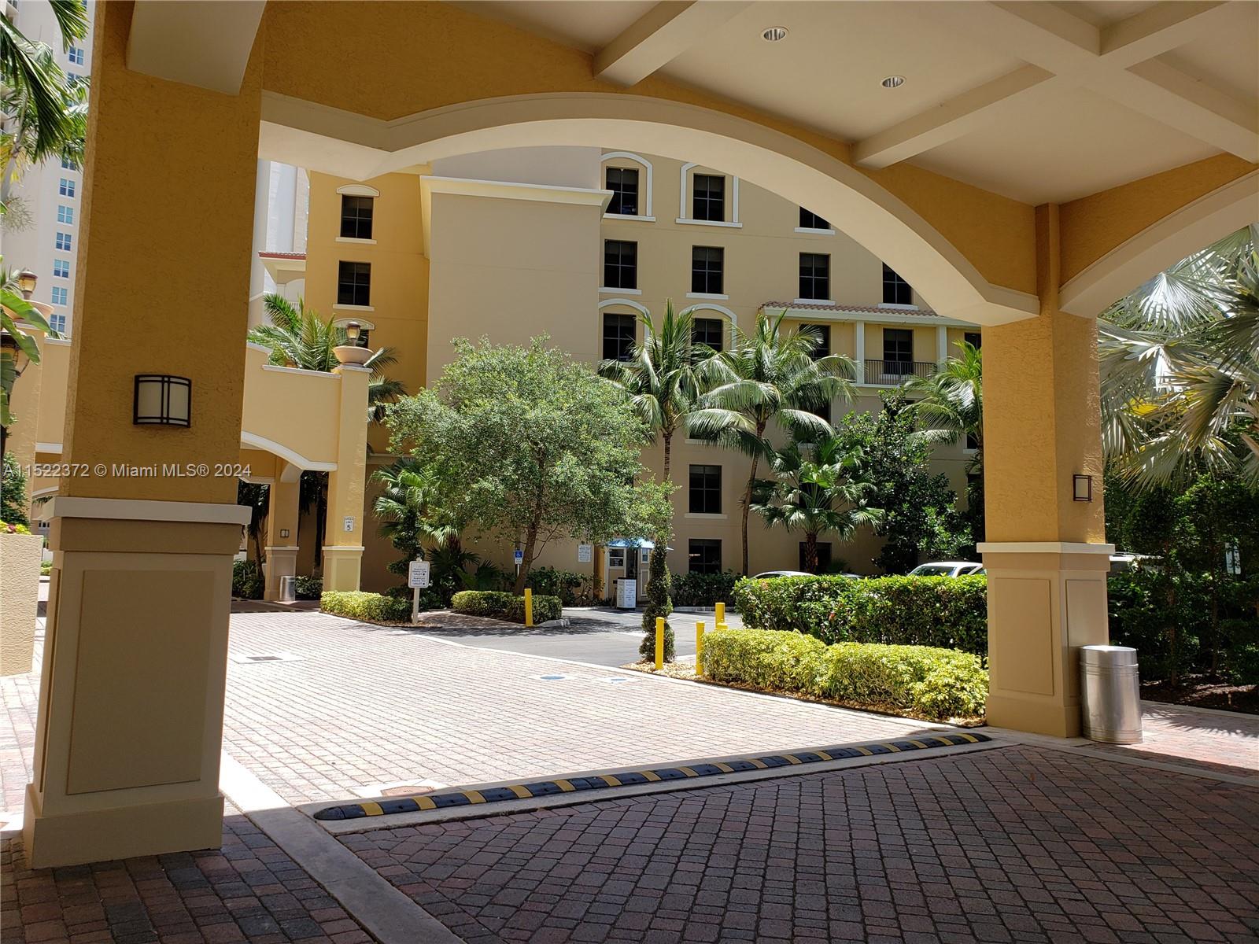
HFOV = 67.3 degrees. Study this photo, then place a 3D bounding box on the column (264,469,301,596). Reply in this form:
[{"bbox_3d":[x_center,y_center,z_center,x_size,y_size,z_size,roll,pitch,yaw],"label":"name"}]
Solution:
[{"bbox_3d":[-12.509,2.297,34.150,0.940,4.660,0.940,5,-7,-34],"label":"column"}]

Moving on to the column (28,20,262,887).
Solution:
[{"bbox_3d":[-2.845,-0.436,5.658,0.950,5.100,0.950,5,-7,-34],"label":"column"}]

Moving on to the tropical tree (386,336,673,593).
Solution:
[{"bbox_3d":[-2.879,0.188,27.158,8.200,7.800,7.500,1,-6,0],"label":"tropical tree"}]

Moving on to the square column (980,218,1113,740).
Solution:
[{"bbox_3d":[4.481,-0.027,10.230,0.950,5.488,0.950,5,-7,-34],"label":"square column"}]

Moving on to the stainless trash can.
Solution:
[{"bbox_3d":[4.793,2.209,9.421,0.511,0.893,0.511,1,-5,0],"label":"stainless trash can"}]

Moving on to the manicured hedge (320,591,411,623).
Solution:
[{"bbox_3d":[-7.339,3.658,26.067,1.050,0.620,4.600,5,-7,-34],"label":"manicured hedge"}]

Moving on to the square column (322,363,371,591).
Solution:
[{"bbox_3d":[-8.742,0.547,29.247,0.970,7.534,0.970,5,-7,-34],"label":"square column"}]

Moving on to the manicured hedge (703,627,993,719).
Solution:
[{"bbox_3d":[2.653,2.512,12.106,1.150,0.660,4.300,5,-7,-34],"label":"manicured hedge"}]

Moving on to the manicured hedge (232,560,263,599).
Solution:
[{"bbox_3d":[-15.108,4.260,37.437,1.162,1.494,3.320,5,-7,-34],"label":"manicured hedge"}]

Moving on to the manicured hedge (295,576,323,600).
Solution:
[{"bbox_3d":[-12.718,4.563,37.120,1.826,0.913,0.996,5,-7,-34],"label":"manicured hedge"}]

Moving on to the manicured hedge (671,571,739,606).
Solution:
[{"bbox_3d":[2.778,4.535,36.545,2.650,1.250,1.200,2,-6,-13],"label":"manicured hedge"}]

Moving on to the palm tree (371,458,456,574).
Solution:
[{"bbox_3d":[-6.630,1.995,28.951,2.700,4.500,2.700,1,-6,0],"label":"palm tree"}]

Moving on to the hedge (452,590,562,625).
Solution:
[{"bbox_3d":[-3.687,3.793,26.720,0.996,0.697,5.312,5,-7,-34],"label":"hedge"}]

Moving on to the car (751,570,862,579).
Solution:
[{"bbox_3d":[4.363,3.462,25.654,4.600,1.494,1.820,5,-7,-34],"label":"car"}]

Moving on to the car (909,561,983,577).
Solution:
[{"bbox_3d":[8.110,3.216,24.081,4.600,1.700,1.850,5,-7,-34],"label":"car"}]

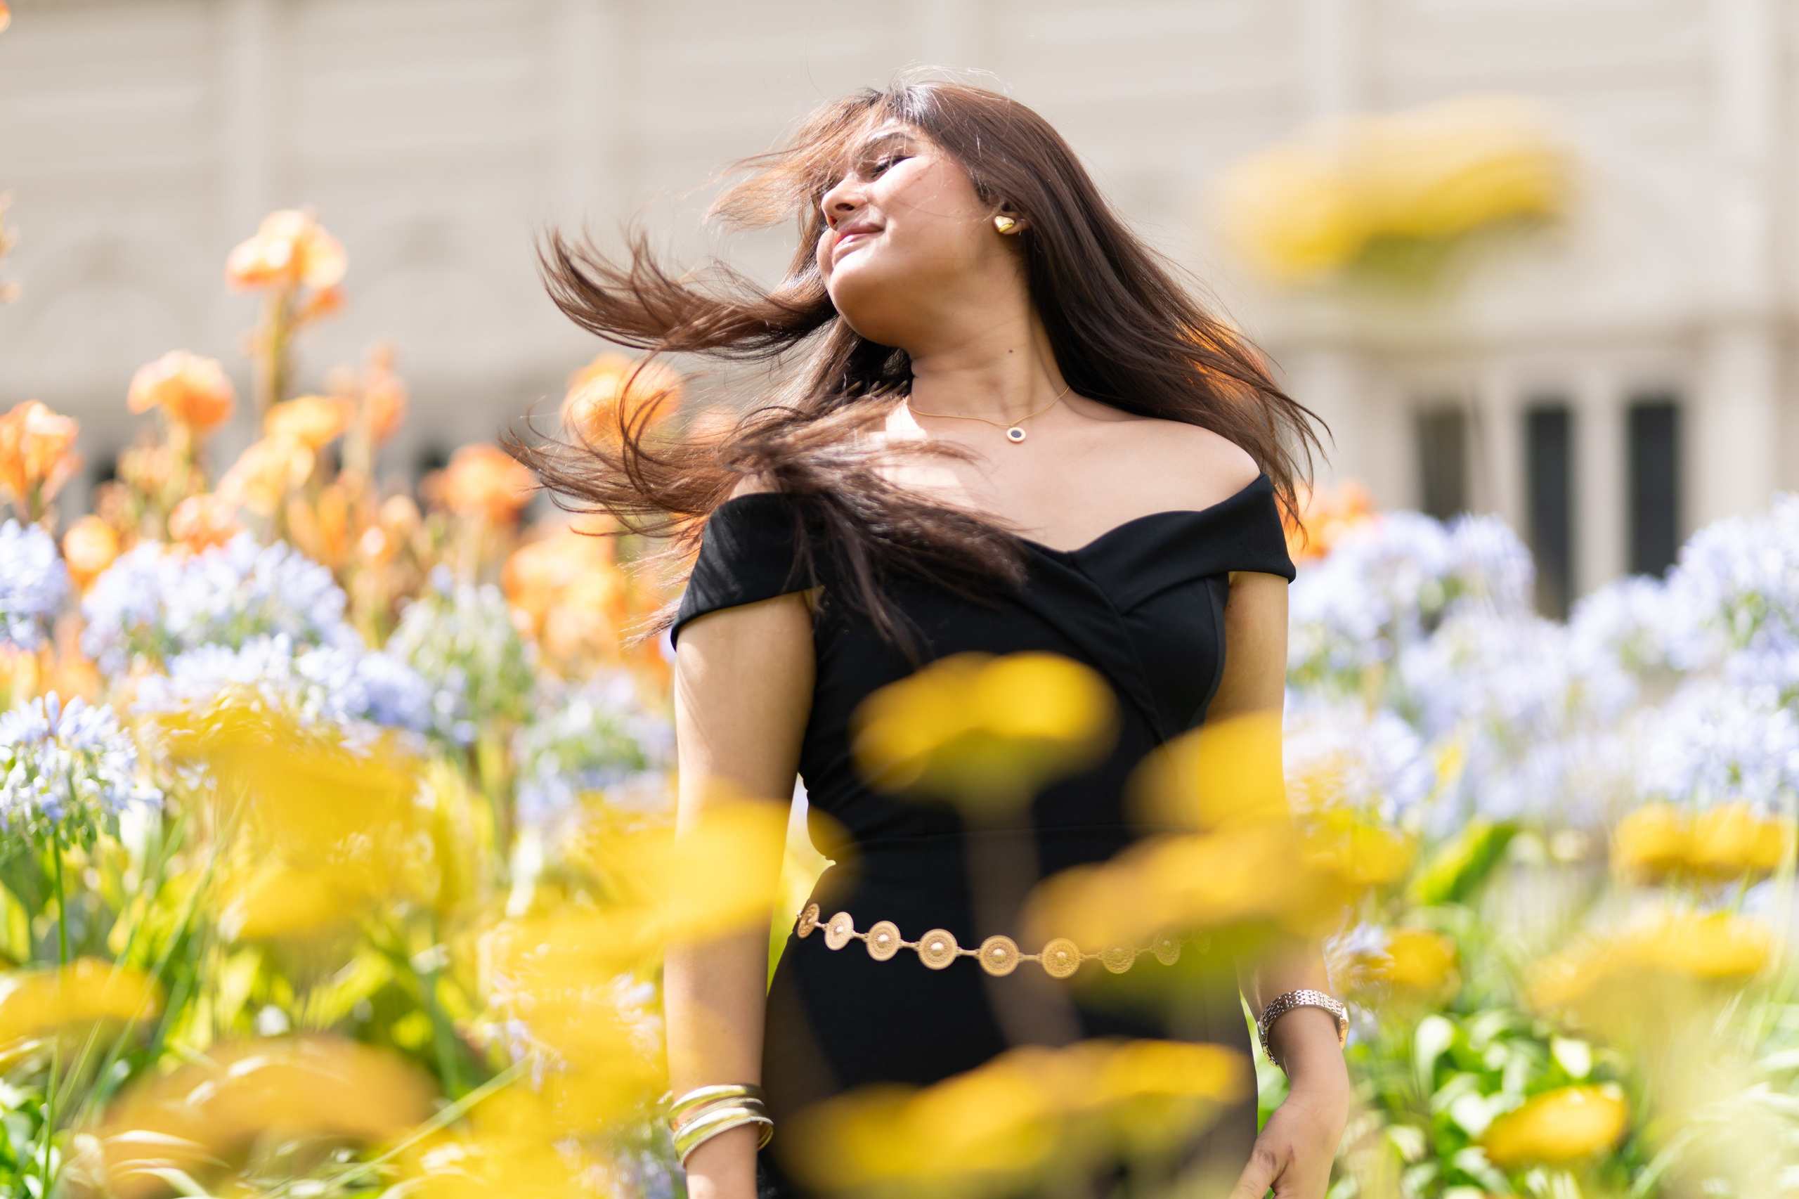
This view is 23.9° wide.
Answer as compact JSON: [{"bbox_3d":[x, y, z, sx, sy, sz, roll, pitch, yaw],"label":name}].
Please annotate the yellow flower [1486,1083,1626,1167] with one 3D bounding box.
[{"bbox_3d":[0.424,0.341,2.750,0.092,0.051,0.080,-1,-6,9],"label":"yellow flower"}]

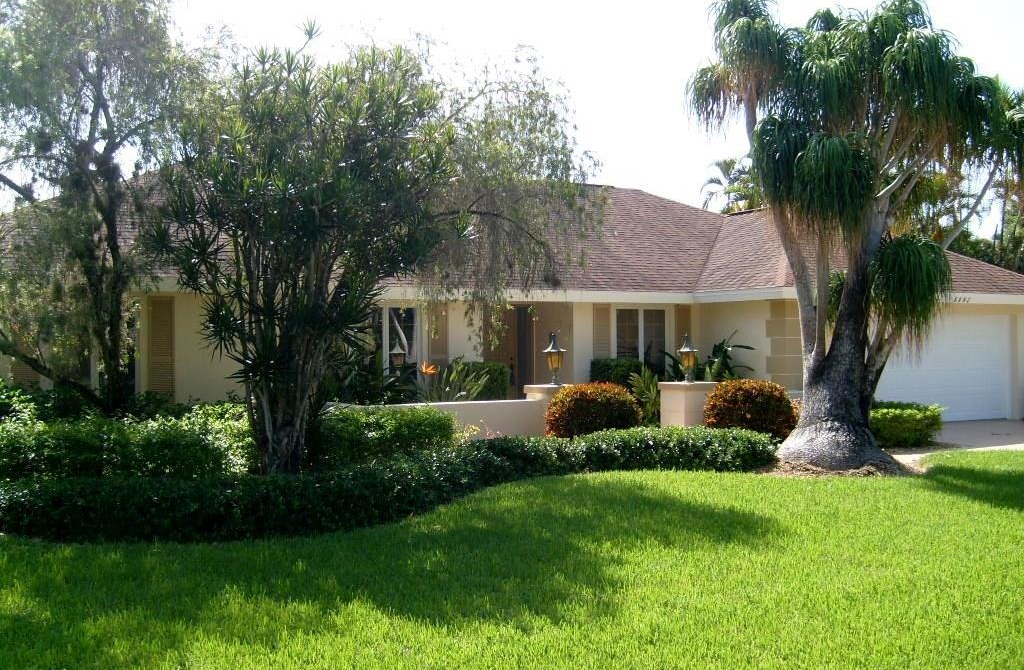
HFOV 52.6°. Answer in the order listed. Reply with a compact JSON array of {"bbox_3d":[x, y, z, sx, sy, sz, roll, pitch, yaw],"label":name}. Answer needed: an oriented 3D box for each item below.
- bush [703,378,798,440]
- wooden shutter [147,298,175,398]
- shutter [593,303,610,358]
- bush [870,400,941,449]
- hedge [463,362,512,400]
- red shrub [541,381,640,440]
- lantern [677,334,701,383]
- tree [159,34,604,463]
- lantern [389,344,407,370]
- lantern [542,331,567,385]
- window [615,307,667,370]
[{"bbox_3d":[3.409,1.090,14.800,1.350,0.930,1.250,0,0,0],"label":"bush"},{"bbox_3d":[-5.322,0.220,15.700,0.400,1.620,0.050,0,0,-26],"label":"wooden shutter"},{"bbox_3d":[1.772,0.170,20.500,0.410,1.550,0.050,0,0,-26],"label":"shutter"},{"bbox_3d":[6.255,1.420,16.500,1.150,0.620,1.000,0,0,-26],"label":"bush"},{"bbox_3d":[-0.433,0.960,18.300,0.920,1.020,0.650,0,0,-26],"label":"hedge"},{"bbox_3d":[1.141,1.100,14.500,1.370,0.920,1.250,0,0,0],"label":"red shrub"},{"bbox_3d":[2.608,0.330,15.300,0.340,0.740,0.340,0,0,-26],"label":"lantern"},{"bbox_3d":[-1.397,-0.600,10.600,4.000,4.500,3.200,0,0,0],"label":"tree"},{"bbox_3d":[-1.847,0.339,16.700,0.290,0.440,0.290,0,0,-29],"label":"lantern"},{"bbox_3d":[0.607,0.330,14.800,0.340,0.750,0.340,0,0,-26],"label":"lantern"},{"bbox_3d":[2.594,0.150,20.900,1.280,1.450,0.100,0,0,-26],"label":"window"}]

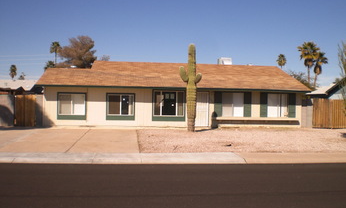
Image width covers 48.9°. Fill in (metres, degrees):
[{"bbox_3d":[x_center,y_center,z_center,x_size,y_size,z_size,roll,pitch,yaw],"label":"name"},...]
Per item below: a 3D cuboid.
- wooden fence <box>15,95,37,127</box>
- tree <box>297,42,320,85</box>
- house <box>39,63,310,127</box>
[{"bbox_3d":[-8.297,0.403,21.426,1.183,1.763,0.070,1,1,-8],"label":"wooden fence"},{"bbox_3d":[18.461,-3.541,52.052,3.078,9.747,3.078,1,1,-8],"label":"tree"},{"bbox_3d":[-0.294,-0.780,27.073,15.963,4.189,10.560,1,1,-8],"label":"house"}]

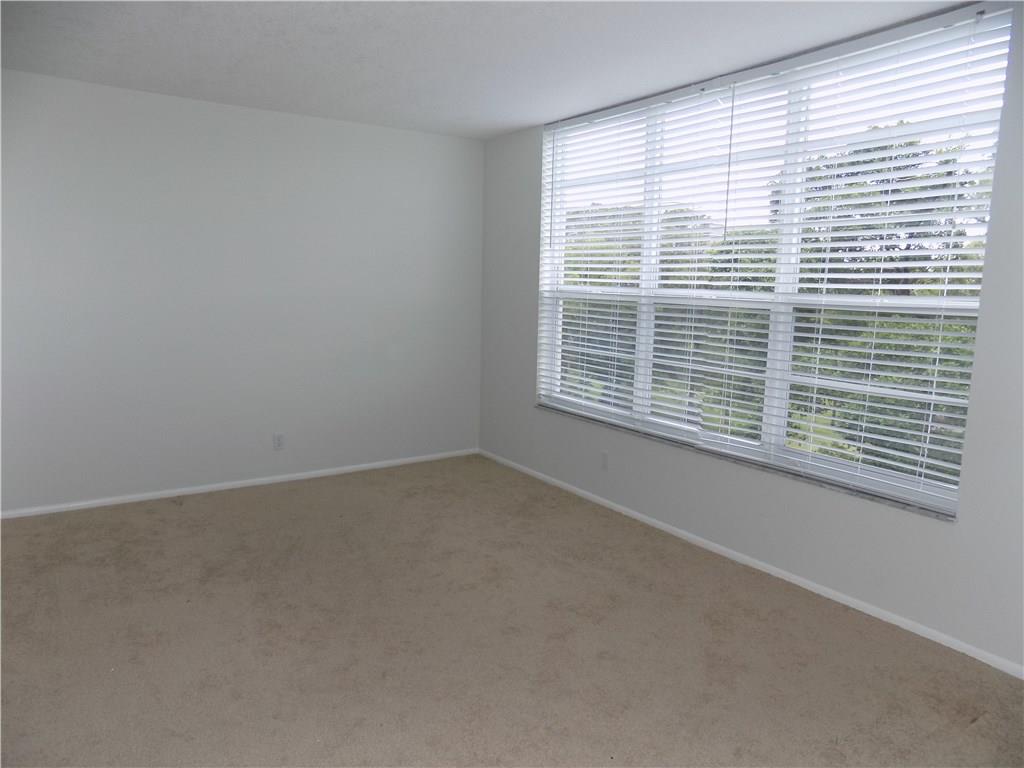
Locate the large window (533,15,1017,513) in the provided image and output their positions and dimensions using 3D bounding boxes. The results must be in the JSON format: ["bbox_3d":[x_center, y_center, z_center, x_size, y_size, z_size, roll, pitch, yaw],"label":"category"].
[{"bbox_3d":[0.981,-0.597,3.622,0.065,1.842,2.718,-5,10,-34],"label":"large window"}]

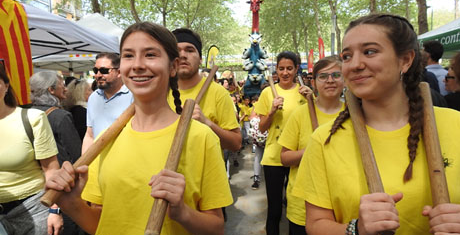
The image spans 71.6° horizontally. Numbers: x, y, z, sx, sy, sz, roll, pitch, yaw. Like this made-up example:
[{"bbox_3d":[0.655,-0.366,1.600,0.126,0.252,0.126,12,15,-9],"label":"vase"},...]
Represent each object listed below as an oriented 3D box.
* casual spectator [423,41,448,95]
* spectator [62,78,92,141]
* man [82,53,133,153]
[{"bbox_3d":[1.869,0.196,2.985,0.500,1.800,0.320,-1,5,-10],"label":"casual spectator"},{"bbox_3d":[-1.387,0.409,2.992,0.300,1.550,0.460,-5,8,-45],"label":"spectator"},{"bbox_3d":[-0.888,0.370,2.430,0.520,1.700,0.320,0,5,0],"label":"man"}]

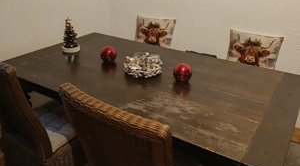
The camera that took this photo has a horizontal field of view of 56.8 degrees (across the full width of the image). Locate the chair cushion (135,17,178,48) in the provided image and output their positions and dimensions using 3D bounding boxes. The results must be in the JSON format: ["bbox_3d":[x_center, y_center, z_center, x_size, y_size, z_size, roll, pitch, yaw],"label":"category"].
[{"bbox_3d":[0.026,-0.364,2.424,0.400,0.400,0.130,16,17,28],"label":"chair cushion"}]

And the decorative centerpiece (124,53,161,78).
[{"bbox_3d":[-0.036,-0.113,1.672,0.234,0.078,0.234,1,26,0],"label":"decorative centerpiece"}]

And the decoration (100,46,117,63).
[{"bbox_3d":[-0.263,-0.180,1.772,0.103,0.103,0.103,1,26,0],"label":"decoration"}]

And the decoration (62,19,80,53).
[{"bbox_3d":[-0.561,-0.338,1.941,0.125,0.233,0.125,16,30,28],"label":"decoration"}]

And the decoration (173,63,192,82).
[{"bbox_3d":[0.183,-0.056,1.534,0.103,0.103,0.103,1,26,0],"label":"decoration"}]

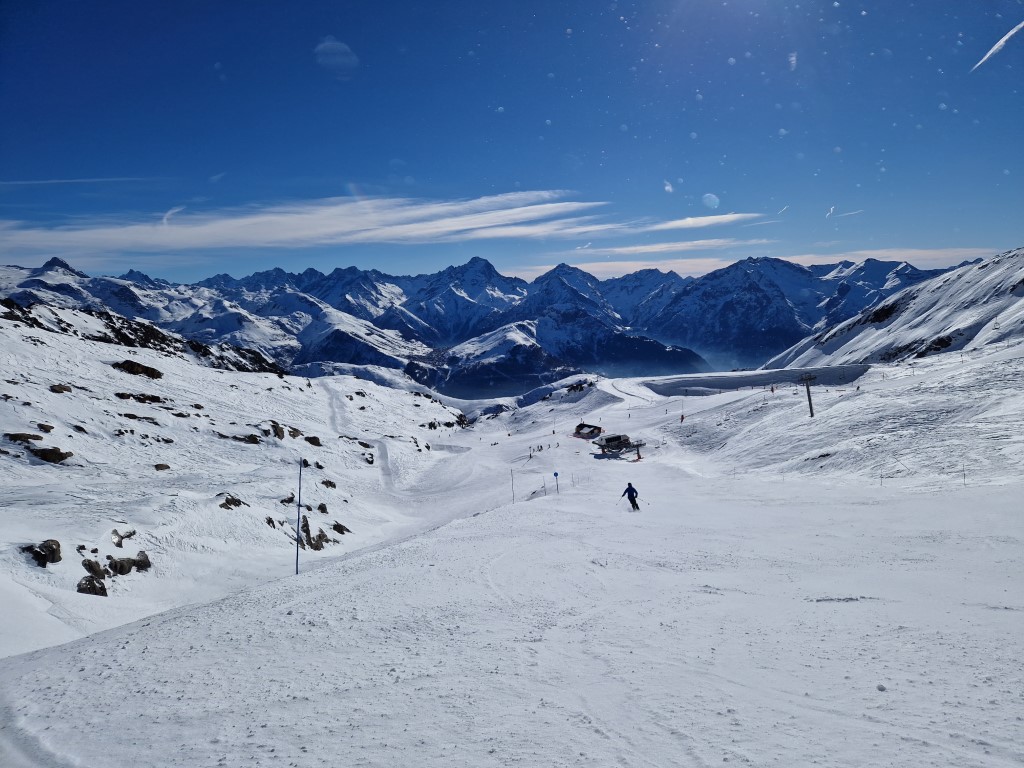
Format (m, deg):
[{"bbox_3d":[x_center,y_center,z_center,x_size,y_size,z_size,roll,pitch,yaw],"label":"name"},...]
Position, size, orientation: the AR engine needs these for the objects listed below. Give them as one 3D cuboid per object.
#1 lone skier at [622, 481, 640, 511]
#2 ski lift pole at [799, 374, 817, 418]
[{"bbox_3d":[7.083,6.696,40.500,1.050,1.650,0.800,1,7,5],"label":"lone skier"},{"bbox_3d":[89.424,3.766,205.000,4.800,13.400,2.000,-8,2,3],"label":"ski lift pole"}]

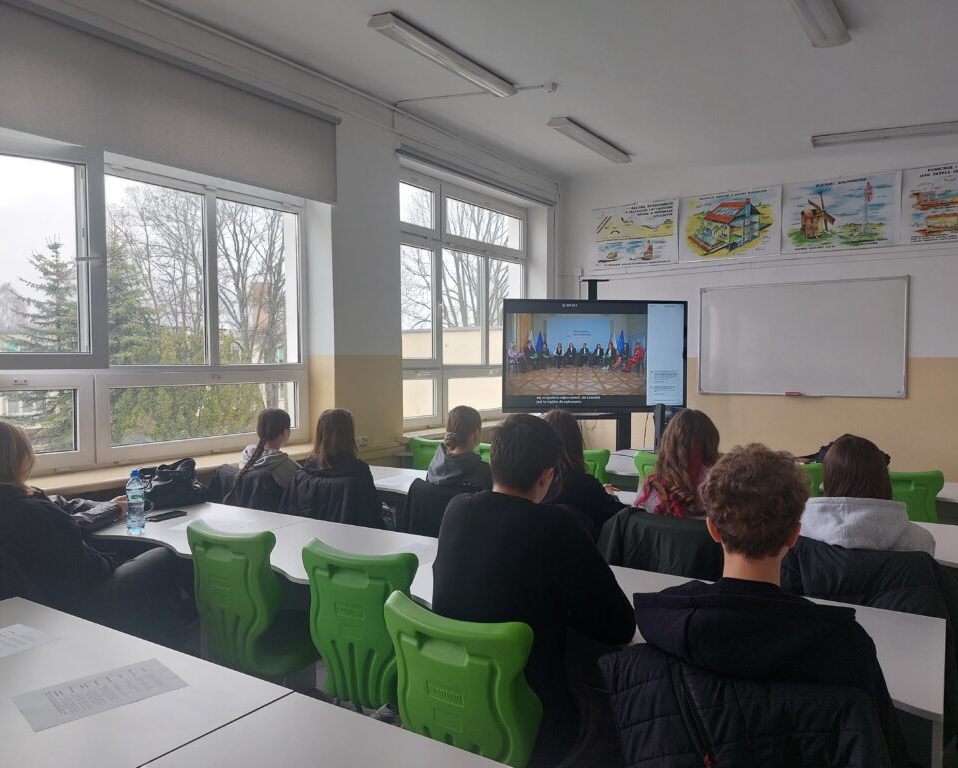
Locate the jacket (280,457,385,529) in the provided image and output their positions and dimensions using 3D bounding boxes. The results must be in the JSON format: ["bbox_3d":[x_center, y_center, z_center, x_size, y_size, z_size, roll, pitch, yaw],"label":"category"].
[{"bbox_3d":[-0.730,0.696,3.575,0.560,0.550,0.270,1,3,34],"label":"jacket"}]

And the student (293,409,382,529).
[{"bbox_3d":[-0.669,0.723,3.867,0.450,1.201,0.660,1,3,33],"label":"student"}]

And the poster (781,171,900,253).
[{"bbox_3d":[3.083,-1.455,6.077,0.918,0.617,0.010,1,3,35],"label":"poster"}]

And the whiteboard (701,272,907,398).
[{"bbox_3d":[2.815,-0.389,6.294,1.717,0.996,0.030,1,3,35],"label":"whiteboard"}]

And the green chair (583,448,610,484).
[{"bbox_3d":[0.816,0.854,4.912,0.430,0.850,0.520,1,3,35],"label":"green chair"}]

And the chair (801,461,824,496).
[{"bbox_3d":[1.825,0.876,4.226,0.450,0.870,0.510,1,3,29],"label":"chair"}]

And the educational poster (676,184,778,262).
[{"bbox_3d":[2.328,-1.481,6.641,0.930,0.612,0.010,1,3,34],"label":"educational poster"}]

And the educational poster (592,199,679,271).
[{"bbox_3d":[1.561,-1.493,7.167,0.920,0.625,0.010,1,3,34],"label":"educational poster"}]

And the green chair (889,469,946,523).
[{"bbox_3d":[2.269,0.886,3.908,0.450,0.870,0.510,1,2,27],"label":"green chair"}]

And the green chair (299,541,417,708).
[{"bbox_3d":[-0.285,0.954,2.408,0.450,0.870,0.510,1,2,23],"label":"green chair"}]

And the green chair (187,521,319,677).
[{"bbox_3d":[-0.754,0.943,2.716,0.440,0.850,0.520,1,2,28],"label":"green chair"}]

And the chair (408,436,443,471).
[{"bbox_3d":[-0.224,0.839,5.411,0.450,0.870,0.510,1,3,29],"label":"chair"}]

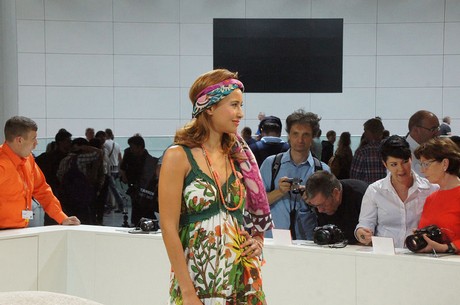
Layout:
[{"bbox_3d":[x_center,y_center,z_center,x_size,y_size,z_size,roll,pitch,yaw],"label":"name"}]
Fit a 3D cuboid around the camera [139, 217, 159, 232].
[{"bbox_3d":[-0.490,0.439,6.950,0.120,0.072,0.100,0,1,22],"label":"camera"}]

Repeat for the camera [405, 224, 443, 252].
[{"bbox_3d":[0.978,0.434,5.800,0.155,0.105,0.140,-17,12,-40],"label":"camera"}]

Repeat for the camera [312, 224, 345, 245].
[{"bbox_3d":[0.528,0.445,6.150,0.140,0.105,0.135,1,1,34],"label":"camera"}]

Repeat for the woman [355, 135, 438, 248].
[{"bbox_3d":[0.906,0.720,6.233,0.480,1.630,0.400,0,1,9],"label":"woman"}]

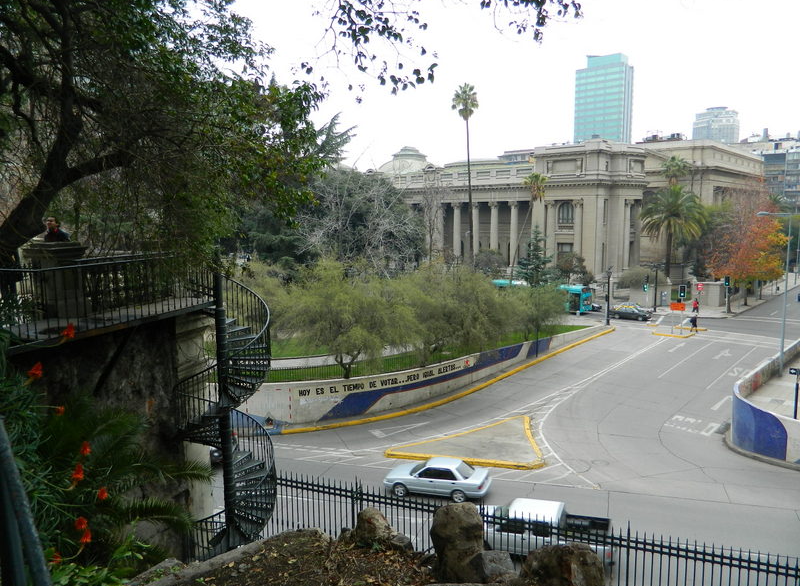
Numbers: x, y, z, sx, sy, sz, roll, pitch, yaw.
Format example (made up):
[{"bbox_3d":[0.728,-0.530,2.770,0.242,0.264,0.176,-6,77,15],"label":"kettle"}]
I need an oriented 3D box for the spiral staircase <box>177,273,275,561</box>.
[{"bbox_3d":[-3.646,2.843,12.073,1.880,6.563,1.880,-1,7,0],"label":"spiral staircase"}]

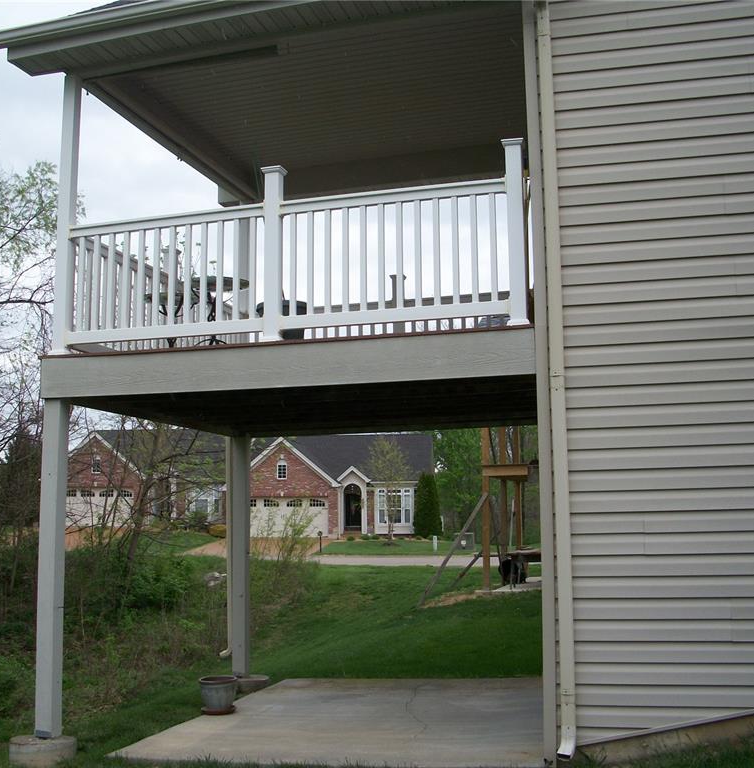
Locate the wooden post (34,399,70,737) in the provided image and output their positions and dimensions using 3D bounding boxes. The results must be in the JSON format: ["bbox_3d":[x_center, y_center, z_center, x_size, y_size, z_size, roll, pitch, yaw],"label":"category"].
[{"bbox_3d":[-2.245,1.253,7.171,0.135,2.341,0.135,-3,-8,15],"label":"wooden post"}]

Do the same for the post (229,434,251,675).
[{"bbox_3d":[-1.369,1.730,10.460,0.135,2.394,0.135,-3,-8,15],"label":"post"}]

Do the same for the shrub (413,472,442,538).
[{"bbox_3d":[2.707,6.529,55.500,1.450,3.500,1.450,-1,-8,0],"label":"shrub"}]

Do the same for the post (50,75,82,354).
[{"bbox_3d":[-2.236,-1.242,7.530,0.135,2.090,0.135,-3,-8,15],"label":"post"}]

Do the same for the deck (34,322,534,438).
[{"bbox_3d":[-0.239,0.095,8.555,3.486,0.321,3.594,-3,-8,15],"label":"deck"}]

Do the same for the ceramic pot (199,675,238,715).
[{"bbox_3d":[-1.292,2.543,8.453,0.300,0.265,0.300,-1,-8,0],"label":"ceramic pot"}]

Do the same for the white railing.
[{"bbox_3d":[-0.628,-0.884,7.023,3.296,1.213,0.152,-3,-8,15],"label":"white railing"}]

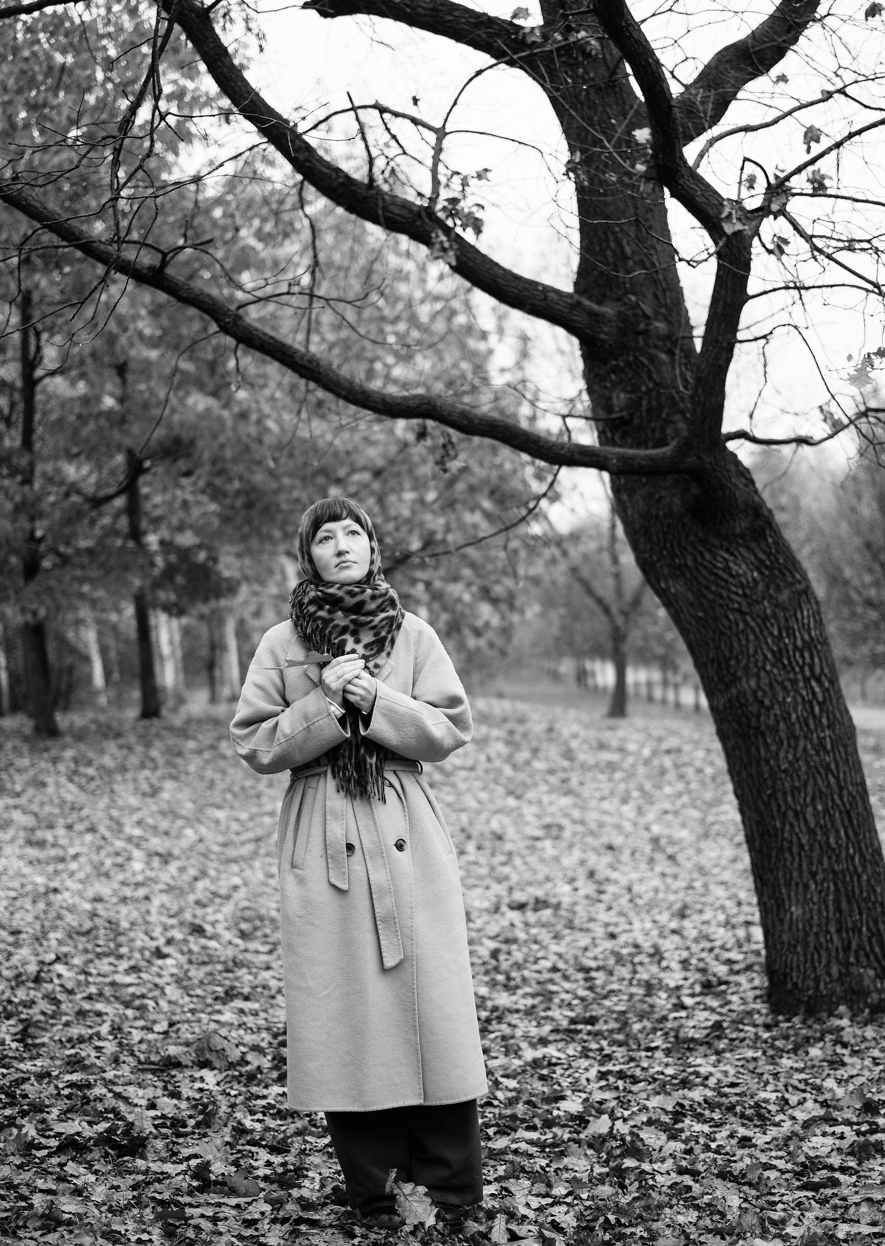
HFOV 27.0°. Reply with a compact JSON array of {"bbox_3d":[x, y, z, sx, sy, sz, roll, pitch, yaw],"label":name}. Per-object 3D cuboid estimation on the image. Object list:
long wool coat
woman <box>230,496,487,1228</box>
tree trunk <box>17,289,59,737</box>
[{"bbox_3d":[-0.199,0.555,4.360,0.570,1.180,0.420,-3,-1,-7],"label":"long wool coat"},{"bbox_3d":[-0.197,0.552,4.370,0.570,1.700,0.440,-3,-1,-7],"label":"woman"},{"bbox_3d":[-7.682,-2.077,35.000,0.500,8.500,0.470,-3,-1,-12],"label":"tree trunk"}]

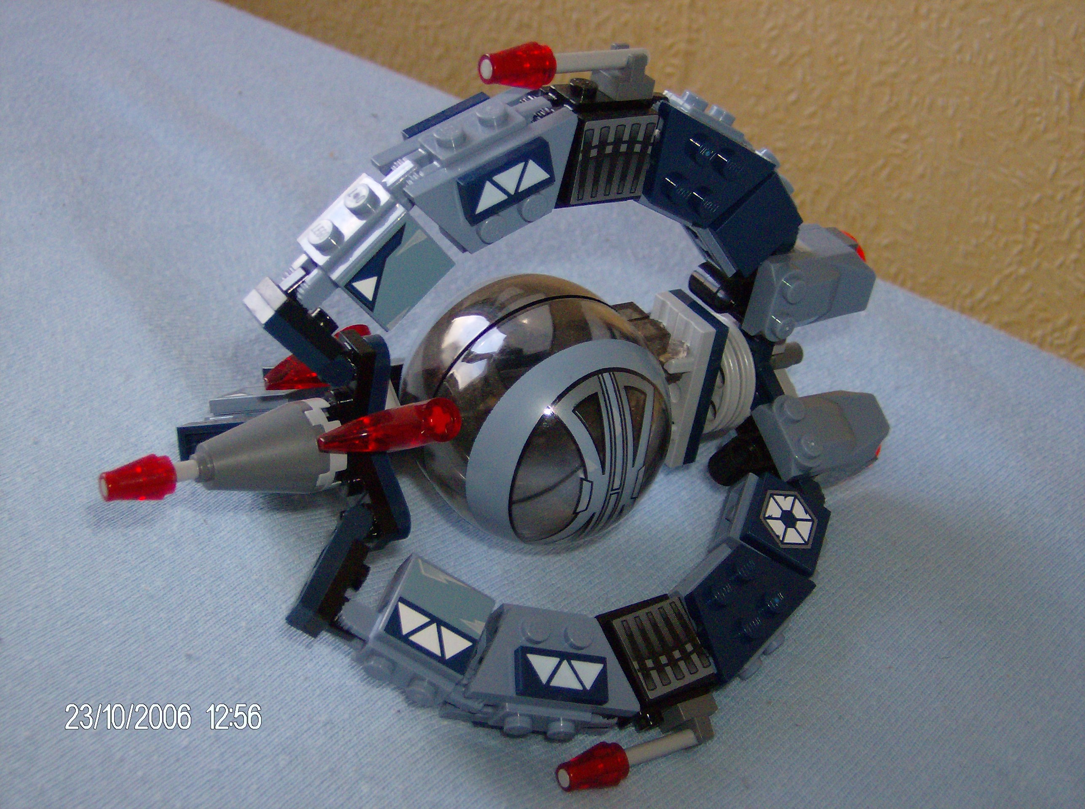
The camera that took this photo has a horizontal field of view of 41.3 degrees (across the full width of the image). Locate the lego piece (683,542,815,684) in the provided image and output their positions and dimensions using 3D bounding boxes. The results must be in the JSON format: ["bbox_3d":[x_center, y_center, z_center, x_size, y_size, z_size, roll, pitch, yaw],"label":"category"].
[{"bbox_3d":[0.037,0.036,0.266,0.032,0.005,0.016,-35,83,-38],"label":"lego piece"}]

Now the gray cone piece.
[{"bbox_3d":[-0.047,0.009,0.242,0.024,0.016,0.016,-10,68,-33],"label":"gray cone piece"}]

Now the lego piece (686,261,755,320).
[{"bbox_3d":[0.035,-0.023,0.283,0.014,0.008,0.008,28,13,-48],"label":"lego piece"}]

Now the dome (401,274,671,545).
[{"bbox_3d":[-0.001,0.001,0.266,0.049,0.049,0.049,5,35,-3],"label":"dome"}]

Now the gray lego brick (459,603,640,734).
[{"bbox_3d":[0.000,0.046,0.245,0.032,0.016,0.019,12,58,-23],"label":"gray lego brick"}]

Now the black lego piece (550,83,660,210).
[{"bbox_3d":[0.009,-0.044,0.243,0.017,0.019,0.013,-12,39,-32],"label":"black lego piece"}]

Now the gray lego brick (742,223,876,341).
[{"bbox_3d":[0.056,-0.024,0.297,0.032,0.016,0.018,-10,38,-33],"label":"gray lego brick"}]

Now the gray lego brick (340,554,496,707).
[{"bbox_3d":[-0.022,0.038,0.239,0.019,0.014,0.019,31,52,-11],"label":"gray lego brick"}]

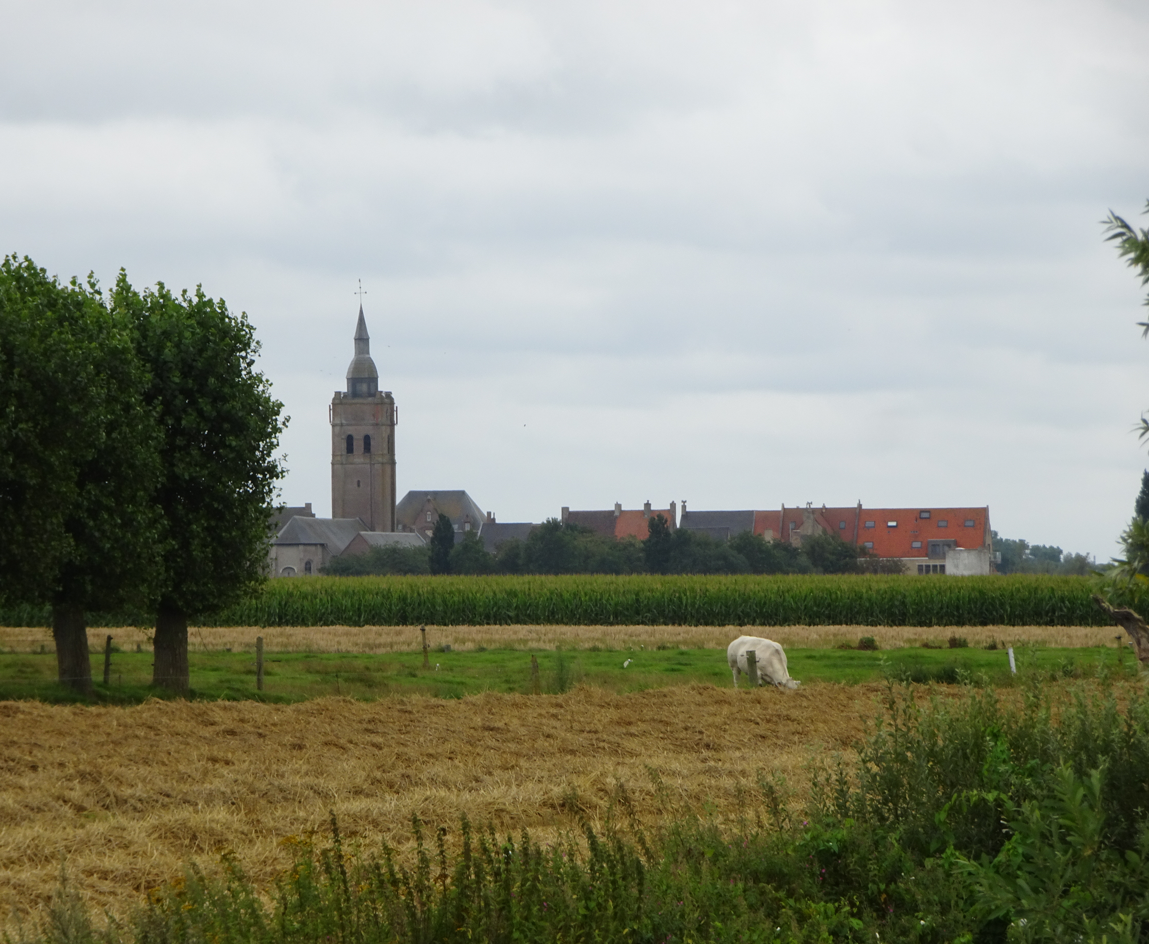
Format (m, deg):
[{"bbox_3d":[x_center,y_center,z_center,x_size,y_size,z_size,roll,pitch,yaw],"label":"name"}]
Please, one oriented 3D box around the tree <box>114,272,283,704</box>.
[{"bbox_3d":[-8.850,0.270,190.000,4.400,9.800,4.400,0,-1,0],"label":"tree"}]

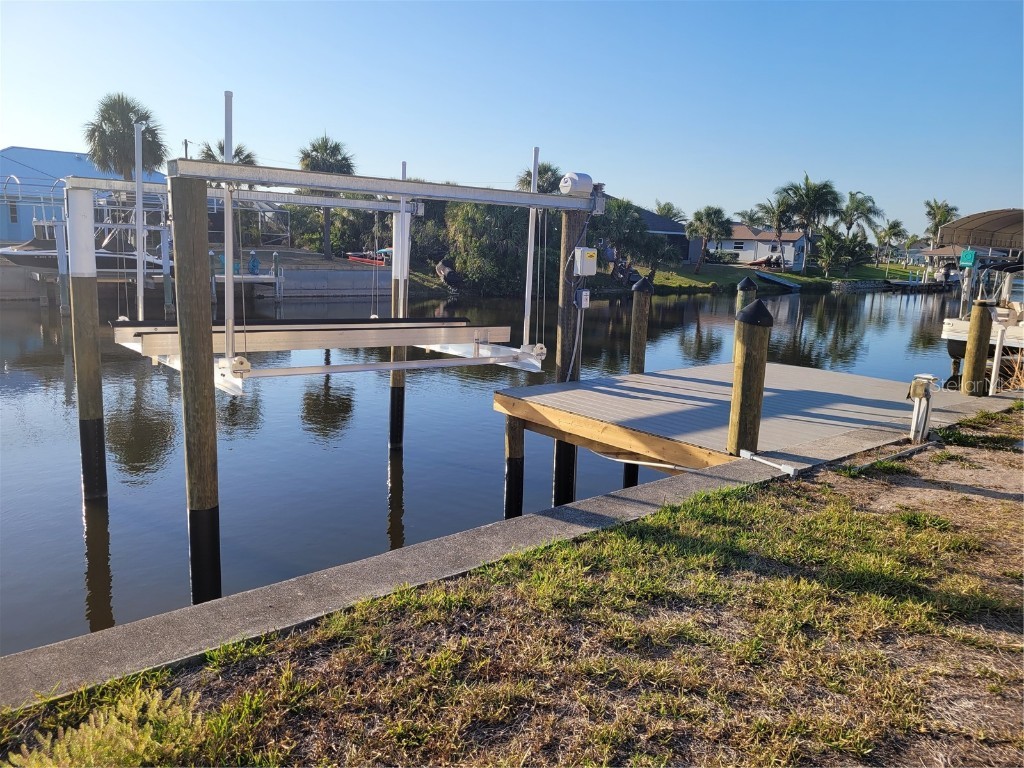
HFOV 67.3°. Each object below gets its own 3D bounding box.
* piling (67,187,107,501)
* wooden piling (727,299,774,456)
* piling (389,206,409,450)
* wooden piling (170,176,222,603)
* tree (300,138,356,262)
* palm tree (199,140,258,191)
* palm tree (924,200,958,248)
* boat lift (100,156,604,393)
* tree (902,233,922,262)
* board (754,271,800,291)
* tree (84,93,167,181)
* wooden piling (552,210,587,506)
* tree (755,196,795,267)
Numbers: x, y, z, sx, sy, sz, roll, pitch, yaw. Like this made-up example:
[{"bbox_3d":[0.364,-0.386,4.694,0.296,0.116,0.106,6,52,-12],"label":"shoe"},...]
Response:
[{"bbox_3d":[-4.558,-0.370,8.282,0.300,3.375,0.300,-3,12,-29],"label":"piling"},{"bbox_3d":[1.799,-0.046,5.801,0.270,1.195,0.270,6,11,17],"label":"wooden piling"},{"bbox_3d":[-1.754,-0.765,11.854,0.245,3.654,0.245,-6,13,-39],"label":"piling"},{"bbox_3d":[-2.570,0.195,6.274,0.260,3.662,0.260,-6,13,-39],"label":"wooden piling"},{"bbox_3d":[-10.117,-10.178,42.174,3.180,6.733,3.180,0,10,-14],"label":"tree"},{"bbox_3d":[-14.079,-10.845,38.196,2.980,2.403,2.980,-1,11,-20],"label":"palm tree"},{"bbox_3d":[72.598,-25.946,130.000,6.590,10.990,6.590,7,11,28],"label":"palm tree"},{"bbox_3d":[-1.938,-1.282,8.809,4.772,2.038,3.775,-6,13,-39],"label":"boat lift"},{"bbox_3d":[52.485,-17.750,100.792,2.621,4.135,2.621,8,11,26],"label":"tree"},{"bbox_3d":[24.082,-9.338,69.830,4.200,0.250,1.300,29,23,31],"label":"board"},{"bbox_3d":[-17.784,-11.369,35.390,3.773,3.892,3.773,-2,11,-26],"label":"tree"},{"bbox_3d":[0.643,-0.192,8.566,0.270,3.381,0.270,3,10,4],"label":"wooden piling"},{"bbox_3d":[30.776,-17.729,90.000,5.030,9.040,5.030,5,11,18],"label":"tree"}]

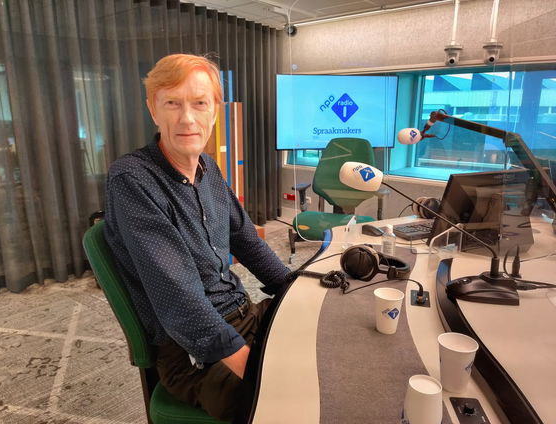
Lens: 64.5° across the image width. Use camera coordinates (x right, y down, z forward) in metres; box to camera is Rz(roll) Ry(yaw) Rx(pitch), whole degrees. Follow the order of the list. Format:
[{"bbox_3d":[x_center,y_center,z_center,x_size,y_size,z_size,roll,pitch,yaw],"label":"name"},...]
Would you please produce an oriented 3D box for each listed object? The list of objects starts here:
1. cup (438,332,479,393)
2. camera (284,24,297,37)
[{"bbox_3d":[0.343,0.292,0.845,0.071,0.093,0.071,0,13,0],"label":"cup"},{"bbox_3d":[0.150,-2.185,5.300,0.140,0.140,0.150,-1,14,-3],"label":"camera"}]

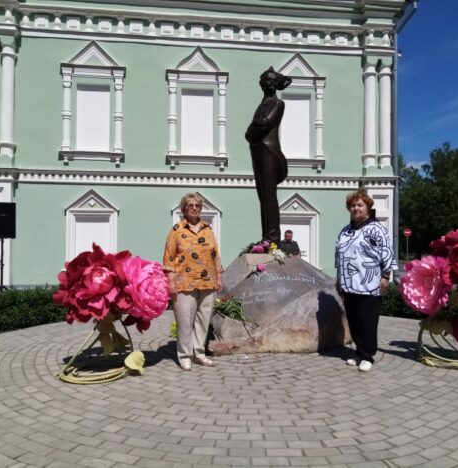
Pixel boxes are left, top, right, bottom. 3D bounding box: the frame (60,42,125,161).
[{"bbox_3d":[-2.939,-2.837,10.150,1.350,2.650,0.240,1,-2,-7],"label":"frame"}]

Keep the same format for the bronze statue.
[{"bbox_3d":[0.486,-0.949,5.700,0.460,2.160,0.470,2,-2,-44],"label":"bronze statue"}]

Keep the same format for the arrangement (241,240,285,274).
[{"bbox_3d":[0.405,0.276,5.500,0.500,0.380,0.360,0,-2,0],"label":"arrangement"}]

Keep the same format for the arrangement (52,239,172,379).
[{"bbox_3d":[-1.010,0.652,4.120,0.980,1.140,0.750,1,-1,-6],"label":"arrangement"}]

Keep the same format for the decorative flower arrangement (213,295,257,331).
[{"bbox_3d":[0.071,0.861,5.140,0.460,0.380,0.340,0,-2,0],"label":"decorative flower arrangement"}]

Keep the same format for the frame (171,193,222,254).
[{"bbox_3d":[-0.713,-0.045,10.450,1.120,1.740,0.160,1,-2,-7],"label":"frame"}]

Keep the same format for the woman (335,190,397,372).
[{"bbox_3d":[1.313,0.431,4.463,0.530,1.650,0.410,0,-2,22],"label":"woman"}]

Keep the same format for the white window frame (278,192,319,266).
[{"bbox_3d":[1.464,-0.038,10.256,1.079,1.682,0.170,1,-1,-7],"label":"white window frame"}]

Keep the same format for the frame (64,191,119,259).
[{"bbox_3d":[-2.828,-0.067,9.739,1.122,1.659,0.170,1,-1,-7],"label":"frame"}]

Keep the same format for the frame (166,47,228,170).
[{"bbox_3d":[-0.685,-2.664,10.043,1.335,2.645,0.200,1,-1,-7],"label":"frame"}]

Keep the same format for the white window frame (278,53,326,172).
[{"bbox_3d":[1.488,-2.647,10.305,1.279,2.627,0.200,1,-1,-7],"label":"white window frame"}]

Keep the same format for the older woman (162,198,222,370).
[{"bbox_3d":[-0.332,0.431,4.473,0.540,1.640,0.390,1,-2,-8],"label":"older woman"}]

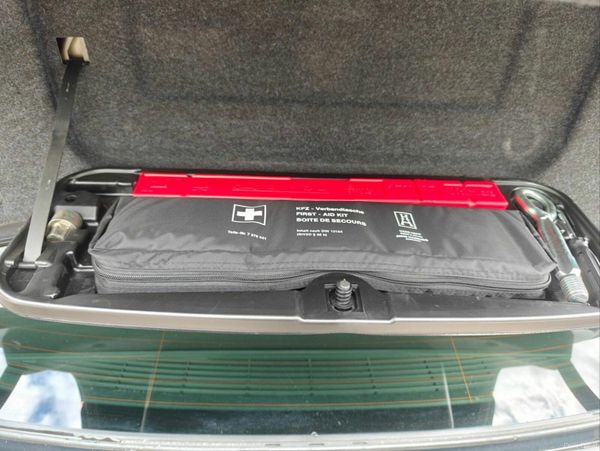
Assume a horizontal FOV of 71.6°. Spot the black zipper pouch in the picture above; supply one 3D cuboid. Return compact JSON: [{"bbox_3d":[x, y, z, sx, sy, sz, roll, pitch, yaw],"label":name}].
[{"bbox_3d":[0.029,0.024,0.452,0.450,0.058,0.100,2,37,-3],"label":"black zipper pouch"}]

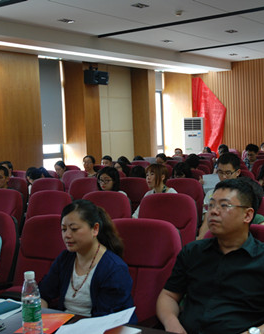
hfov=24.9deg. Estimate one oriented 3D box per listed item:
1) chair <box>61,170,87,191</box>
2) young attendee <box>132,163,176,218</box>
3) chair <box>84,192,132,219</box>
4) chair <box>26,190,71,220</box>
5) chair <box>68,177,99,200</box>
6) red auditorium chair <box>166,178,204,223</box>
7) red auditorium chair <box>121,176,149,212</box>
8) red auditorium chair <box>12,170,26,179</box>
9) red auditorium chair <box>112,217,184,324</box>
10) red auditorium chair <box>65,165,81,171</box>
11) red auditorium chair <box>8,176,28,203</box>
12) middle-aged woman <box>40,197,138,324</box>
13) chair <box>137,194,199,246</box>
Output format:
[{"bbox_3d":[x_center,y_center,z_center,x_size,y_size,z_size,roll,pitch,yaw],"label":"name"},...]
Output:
[{"bbox_3d":[-0.903,0.590,7.833,0.560,1.040,0.620,-1,3,35],"label":"chair"},{"bbox_3d":[0.206,0.576,5.326,0.470,1.205,0.720,-1,3,35],"label":"young attendee"},{"bbox_3d":[-0.322,0.727,4.398,0.560,1.040,0.620,-1,3,35],"label":"chair"},{"bbox_3d":[-0.774,0.703,4.713,0.570,0.995,0.660,0,3,35],"label":"chair"},{"bbox_3d":[-0.564,0.629,6.091,0.570,0.995,0.660,0,3,35],"label":"chair"},{"bbox_3d":[0.319,0.647,5.467,0.560,1.040,0.650,-1,3,35],"label":"red auditorium chair"},{"bbox_3d":[-0.103,0.626,5.765,0.570,0.995,0.660,0,3,35],"label":"red auditorium chair"},{"bbox_3d":[-1.758,0.568,8.418,0.570,0.995,0.660,0,3,35],"label":"red auditorium chair"},{"bbox_3d":[-0.106,0.795,2.774,0.560,1.040,0.650,-1,3,35],"label":"red auditorium chair"},{"bbox_3d":[-1.198,0.493,9.519,0.570,0.995,0.660,0,3,35],"label":"red auditorium chair"},{"bbox_3d":[-1.538,0.669,6.772,0.560,1.040,0.650,-1,3,35],"label":"red auditorium chair"},{"bbox_3d":[-0.223,0.732,2.627,0.500,1.190,0.720,-1,3,35],"label":"middle-aged woman"},{"bbox_3d":[0.145,0.696,4.063,0.570,0.995,0.660,0,3,35],"label":"chair"}]

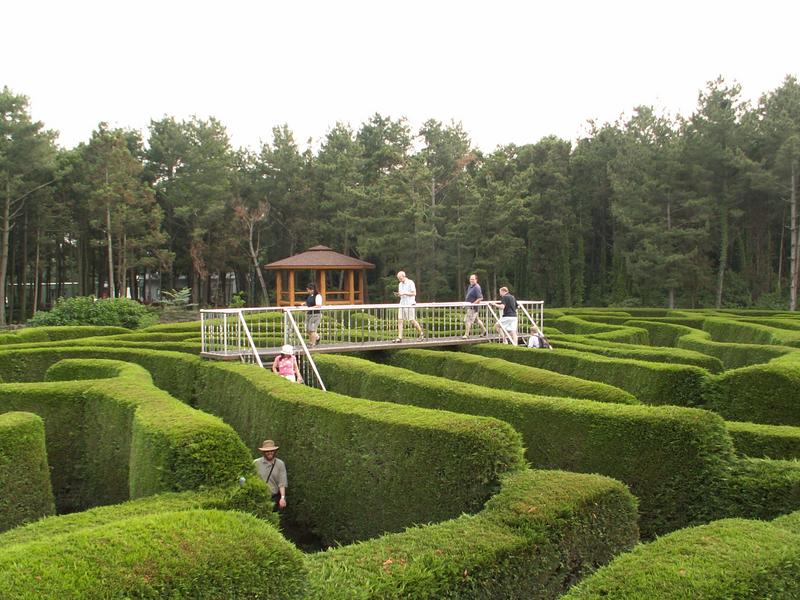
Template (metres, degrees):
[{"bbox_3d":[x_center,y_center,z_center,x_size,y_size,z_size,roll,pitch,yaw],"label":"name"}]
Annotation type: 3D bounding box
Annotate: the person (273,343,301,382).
[{"bbox_3d":[-2.404,1.745,17.451,0.560,1.540,0.420,-1,3,-18],"label":"person"}]

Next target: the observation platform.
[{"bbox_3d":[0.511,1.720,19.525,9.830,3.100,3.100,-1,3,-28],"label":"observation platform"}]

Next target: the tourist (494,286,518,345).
[{"bbox_3d":[2.872,0.548,22.120,0.600,1.700,0.520,2,3,41],"label":"tourist"}]

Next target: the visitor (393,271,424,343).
[{"bbox_3d":[0.224,0.204,21.268,0.780,1.790,0.520,-1,3,-28],"label":"visitor"}]

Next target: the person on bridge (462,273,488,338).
[{"bbox_3d":[2.080,0.169,22.547,0.680,1.750,0.520,-1,3,-28],"label":"person on bridge"}]

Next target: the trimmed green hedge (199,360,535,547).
[{"bbox_3d":[-1.882,2.721,14.577,1.550,2.320,10.870,-2,3,-37],"label":"trimmed green hedge"}]

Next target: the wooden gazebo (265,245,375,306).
[{"bbox_3d":[-4.253,-1.036,42.995,5.700,3.750,5.700,0,2,2],"label":"wooden gazebo"}]

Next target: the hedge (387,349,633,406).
[{"bbox_3d":[2.143,2.608,17.225,1.680,2.320,8.880,-1,3,-25],"label":"hedge"}]

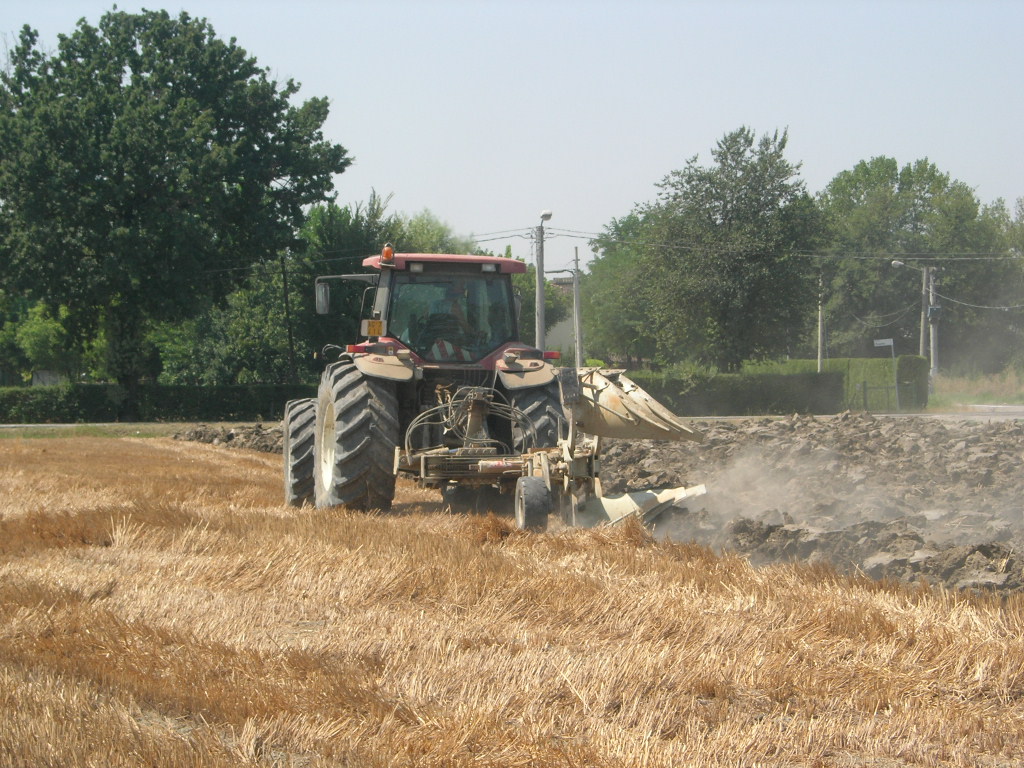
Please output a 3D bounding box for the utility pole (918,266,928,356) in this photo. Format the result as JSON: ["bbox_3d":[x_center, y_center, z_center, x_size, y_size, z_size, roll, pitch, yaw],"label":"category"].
[{"bbox_3d":[20.287,-2.321,165.000,0.320,6.958,0.300,0,0,0],"label":"utility pole"}]

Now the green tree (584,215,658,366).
[{"bbox_3d":[4.699,-2.869,136.000,4.200,8.217,4.200,0,0,0],"label":"green tree"}]

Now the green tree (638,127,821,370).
[{"bbox_3d":[8.133,-4.180,125.000,7.000,10.899,6.800,0,0,0],"label":"green tree"}]

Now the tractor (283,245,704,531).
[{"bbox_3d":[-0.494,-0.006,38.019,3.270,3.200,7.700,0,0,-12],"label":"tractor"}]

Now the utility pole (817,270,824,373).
[{"bbox_3d":[11.721,-1.562,127.000,0.220,5.653,0.220,0,0,0],"label":"utility pole"}]

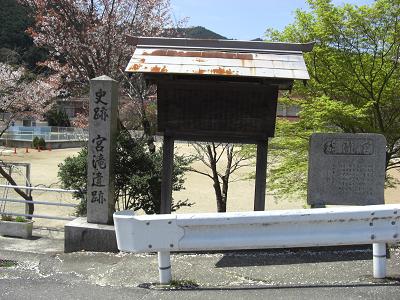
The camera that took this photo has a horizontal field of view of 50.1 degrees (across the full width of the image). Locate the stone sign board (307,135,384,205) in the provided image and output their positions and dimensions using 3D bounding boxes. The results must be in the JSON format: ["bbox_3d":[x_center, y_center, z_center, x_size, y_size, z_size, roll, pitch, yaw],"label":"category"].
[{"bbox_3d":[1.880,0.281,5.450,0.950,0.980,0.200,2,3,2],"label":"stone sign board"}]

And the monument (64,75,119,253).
[{"bbox_3d":[-1.289,0.158,5.600,0.680,2.260,0.670,2,3,4],"label":"monument"}]

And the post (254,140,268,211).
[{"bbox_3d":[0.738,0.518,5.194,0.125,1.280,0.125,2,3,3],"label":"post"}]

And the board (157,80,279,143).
[{"bbox_3d":[0.211,-0.456,5.060,1.410,0.710,0.130,2,3,3],"label":"board"}]

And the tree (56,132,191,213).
[{"bbox_3d":[-1.187,0.417,7.000,1.950,1.450,1.650,2,3,3],"label":"tree"}]

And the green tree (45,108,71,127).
[{"bbox_3d":[-22.000,-4.632,66.000,3.800,3.700,3.600,2,3,0],"label":"green tree"}]

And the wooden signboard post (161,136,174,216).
[{"bbox_3d":[-0.398,0.522,5.255,0.125,1.340,0.125,2,3,3],"label":"wooden signboard post"}]

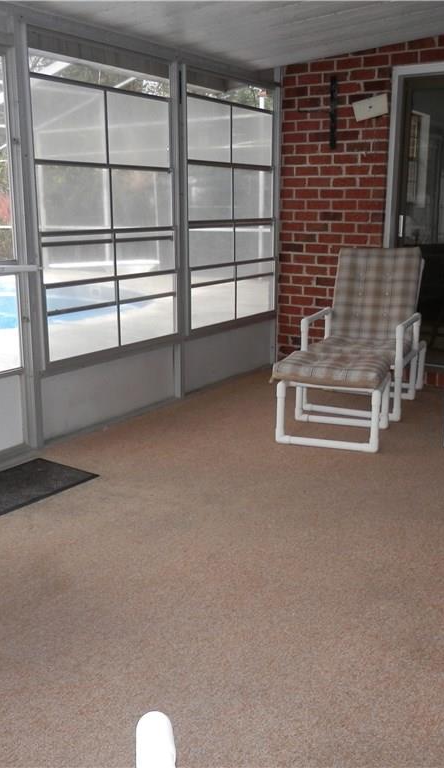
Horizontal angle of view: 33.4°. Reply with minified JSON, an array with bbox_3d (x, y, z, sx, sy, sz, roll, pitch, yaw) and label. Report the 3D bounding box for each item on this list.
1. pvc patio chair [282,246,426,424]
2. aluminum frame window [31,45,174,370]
[{"bbox_3d":[1.001,-0.389,5.048,0.650,1.030,0.920,6,15,21],"label":"pvc patio chair"},{"bbox_3d":[-0.646,-1.031,4.479,0.060,1.653,1.205,9,17,33],"label":"aluminum frame window"}]

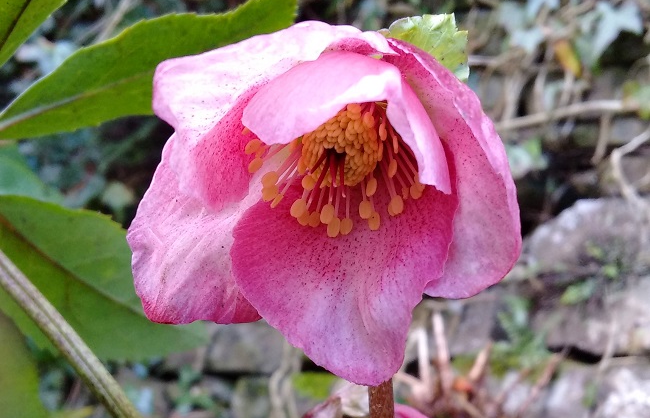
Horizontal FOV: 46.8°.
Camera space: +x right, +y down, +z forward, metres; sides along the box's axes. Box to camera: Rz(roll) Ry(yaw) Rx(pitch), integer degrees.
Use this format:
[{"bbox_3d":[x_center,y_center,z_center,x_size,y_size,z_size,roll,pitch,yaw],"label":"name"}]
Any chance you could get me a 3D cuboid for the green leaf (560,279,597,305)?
[{"bbox_3d":[0.250,0.081,0.740,0.035,0.025,0.016,0,-18,0],"label":"green leaf"}]

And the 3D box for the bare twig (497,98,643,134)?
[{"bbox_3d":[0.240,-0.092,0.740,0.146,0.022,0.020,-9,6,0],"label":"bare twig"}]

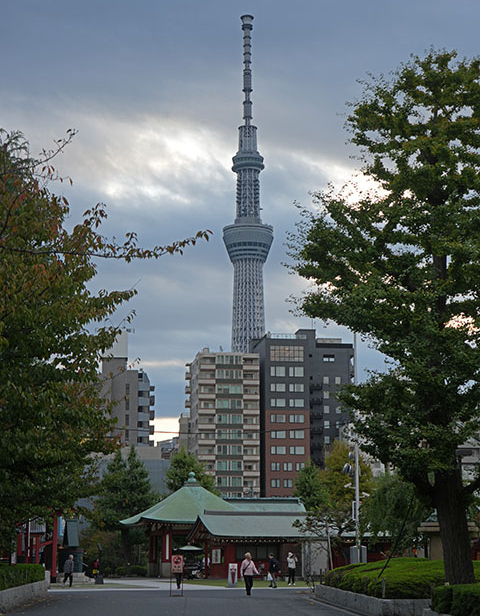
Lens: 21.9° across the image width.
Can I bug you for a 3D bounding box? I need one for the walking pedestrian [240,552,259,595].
[{"bbox_3d":[0.377,10.547,49.187,0.720,1.690,0.450,1,-11,-8],"label":"walking pedestrian"}]

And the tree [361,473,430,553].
[{"bbox_3d":[8.646,12.193,68.944,3.900,6.050,3.900,0,-11,0],"label":"tree"}]

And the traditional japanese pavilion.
[{"bbox_3d":[-1.945,15.399,87.682,11.200,7.200,10.000,3,-12,-16],"label":"traditional japanese pavilion"}]

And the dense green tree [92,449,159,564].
[{"bbox_3d":[-8.207,14.528,88.868,4.700,9.180,4.700,0,-11,0],"label":"dense green tree"}]

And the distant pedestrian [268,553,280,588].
[{"bbox_3d":[1.639,12.839,60.660,0.700,1.660,0.550,0,-11,-2],"label":"distant pedestrian"}]

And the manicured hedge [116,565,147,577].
[{"bbox_3d":[-7.775,18.754,88.038,2.300,0.800,1.200,3,-12,-15],"label":"manicured hedge"}]

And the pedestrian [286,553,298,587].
[{"bbox_3d":[2.642,13.140,62.407,0.520,1.660,0.400,3,-12,-15],"label":"pedestrian"}]

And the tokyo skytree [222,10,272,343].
[{"bbox_3d":[9.734,-39.321,1419.915,64.000,634.000,64.000,0,-11,0],"label":"tokyo skytree"}]

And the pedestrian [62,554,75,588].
[{"bbox_3d":[-8.145,12.508,58.888,0.500,1.540,0.500,-2,-11,10],"label":"pedestrian"}]

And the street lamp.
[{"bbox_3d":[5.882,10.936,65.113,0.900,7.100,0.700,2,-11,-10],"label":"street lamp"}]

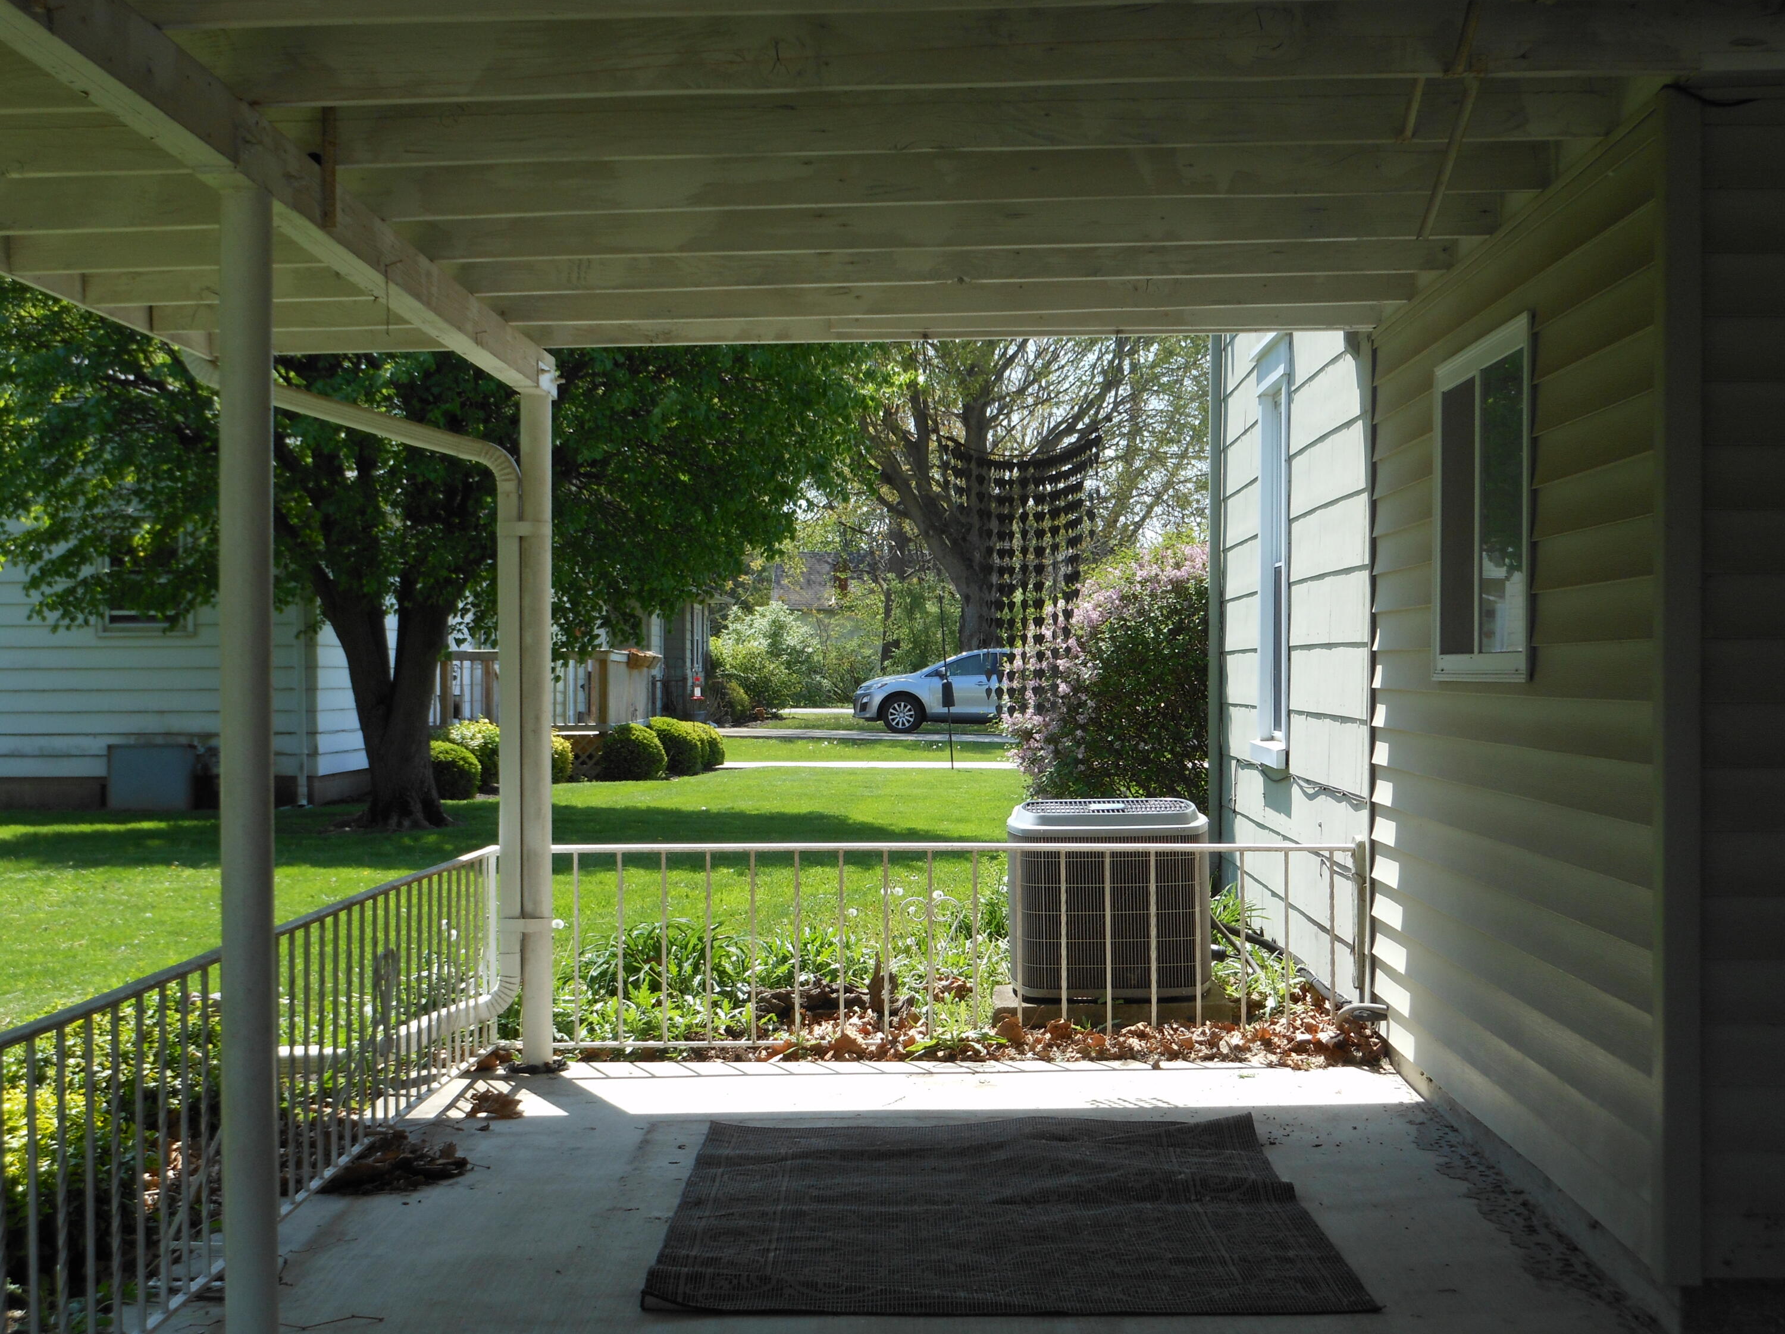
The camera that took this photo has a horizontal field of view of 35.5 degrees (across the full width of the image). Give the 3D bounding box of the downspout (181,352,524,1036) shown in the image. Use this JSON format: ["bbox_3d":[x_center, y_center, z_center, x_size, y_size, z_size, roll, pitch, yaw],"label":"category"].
[{"bbox_3d":[-1.720,0.100,9.000,1.040,2.200,0.280,0,0,1],"label":"downspout"}]

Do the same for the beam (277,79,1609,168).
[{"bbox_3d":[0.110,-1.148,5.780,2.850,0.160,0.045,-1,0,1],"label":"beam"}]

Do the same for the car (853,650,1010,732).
[{"bbox_3d":[1.560,0.478,55.300,4.680,1.650,1.870,0,0,0],"label":"car"}]

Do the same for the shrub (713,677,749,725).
[{"bbox_3d":[-3.571,0.761,62.000,0.850,1.020,0.850,0,0,0],"label":"shrub"}]

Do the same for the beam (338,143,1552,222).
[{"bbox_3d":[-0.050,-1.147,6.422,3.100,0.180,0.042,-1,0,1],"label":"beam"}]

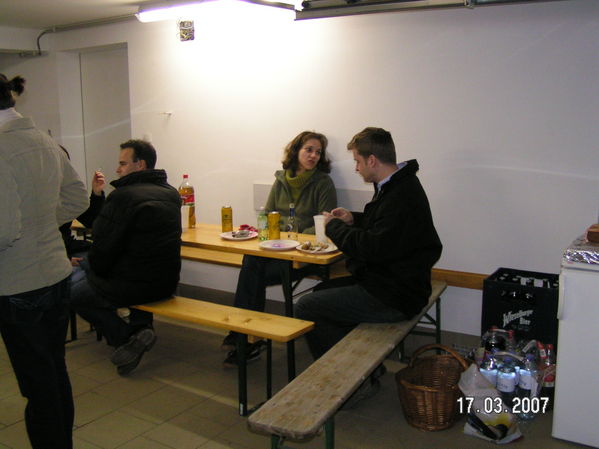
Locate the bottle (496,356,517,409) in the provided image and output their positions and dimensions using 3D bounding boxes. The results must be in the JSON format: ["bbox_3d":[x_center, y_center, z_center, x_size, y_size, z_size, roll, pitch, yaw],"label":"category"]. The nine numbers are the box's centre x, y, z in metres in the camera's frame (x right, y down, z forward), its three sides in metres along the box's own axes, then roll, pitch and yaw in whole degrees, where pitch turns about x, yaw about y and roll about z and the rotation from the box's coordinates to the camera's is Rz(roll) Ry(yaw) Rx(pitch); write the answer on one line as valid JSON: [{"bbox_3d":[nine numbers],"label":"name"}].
[{"bbox_3d":[1.040,0.824,3.288,0.090,0.325,0.090,5,12,34],"label":"bottle"}]

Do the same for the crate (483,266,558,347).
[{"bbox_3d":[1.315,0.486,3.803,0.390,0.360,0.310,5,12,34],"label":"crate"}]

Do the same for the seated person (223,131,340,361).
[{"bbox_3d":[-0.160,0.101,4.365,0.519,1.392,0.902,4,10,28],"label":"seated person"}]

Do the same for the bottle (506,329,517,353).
[{"bbox_3d":[1.175,0.752,3.666,0.090,0.335,0.090,5,12,34],"label":"bottle"}]

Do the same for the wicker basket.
[{"bbox_3d":[0.663,0.796,3.307,0.360,0.390,0.350,1,10,12],"label":"wicker basket"}]

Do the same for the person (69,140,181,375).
[{"bbox_3d":[-0.978,0.209,3.754,0.784,1.372,0.549,3,9,25],"label":"person"}]

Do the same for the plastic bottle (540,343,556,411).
[{"bbox_3d":[1.282,0.772,3.355,0.088,0.335,0.088,5,10,33],"label":"plastic bottle"}]

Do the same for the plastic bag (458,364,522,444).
[{"bbox_3d":[0.920,0.856,3.203,0.300,0.296,0.230,5,12,34],"label":"plastic bag"}]

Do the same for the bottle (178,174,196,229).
[{"bbox_3d":[-0.785,-0.154,4.601,0.105,0.355,0.105,-1,10,0],"label":"bottle"}]

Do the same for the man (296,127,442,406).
[{"bbox_3d":[0.394,0.208,3.498,0.784,1.421,0.568,3,9,24],"label":"man"}]

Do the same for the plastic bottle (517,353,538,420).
[{"bbox_3d":[1.135,0.793,3.249,0.088,0.330,0.088,5,10,33],"label":"plastic bottle"}]

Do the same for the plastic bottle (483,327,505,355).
[{"bbox_3d":[1.075,0.733,3.636,0.097,0.335,0.097,5,10,33],"label":"plastic bottle"}]

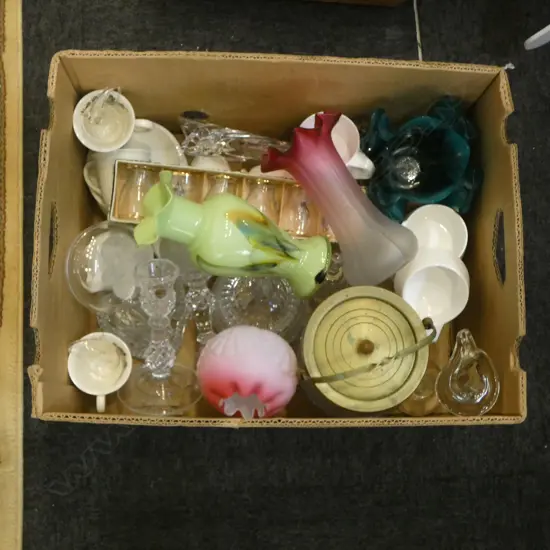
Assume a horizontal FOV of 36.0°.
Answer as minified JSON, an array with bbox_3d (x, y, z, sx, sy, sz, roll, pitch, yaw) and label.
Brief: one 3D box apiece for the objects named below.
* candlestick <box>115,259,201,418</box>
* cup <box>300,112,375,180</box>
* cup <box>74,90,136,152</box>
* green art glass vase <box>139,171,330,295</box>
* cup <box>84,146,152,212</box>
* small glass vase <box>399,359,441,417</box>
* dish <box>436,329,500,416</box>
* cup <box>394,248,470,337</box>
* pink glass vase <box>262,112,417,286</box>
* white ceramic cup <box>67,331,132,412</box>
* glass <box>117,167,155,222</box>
[{"bbox_3d":[-0.137,0.067,1.006,0.105,0.105,0.168,2,118,-1],"label":"candlestick"},{"bbox_3d":[0.075,-0.158,1.108,0.096,0.068,0.077,37,79,3],"label":"cup"},{"bbox_3d":[-0.206,-0.189,1.079,0.096,0.068,0.077,4,91,-8],"label":"cup"},{"bbox_3d":[-0.044,-0.043,0.940,0.213,0.089,0.089,19,79,-1],"label":"green art glass vase"},{"bbox_3d":[-0.198,-0.121,1.070,0.088,0.077,0.068,2,99,0],"label":"cup"},{"bbox_3d":[0.183,0.145,1.065,0.055,0.078,0.055,2,72,-3],"label":"small glass vase"},{"bbox_3d":[0.241,0.128,1.087,0.080,0.050,0.110,3,79,-3],"label":"dish"},{"bbox_3d":[0.195,0.022,1.040,0.080,0.068,0.099,7,110,2],"label":"cup"},{"bbox_3d":[0.075,-0.080,0.953,0.102,0.102,0.200,-37,102,-9],"label":"pink glass vase"},{"bbox_3d":[-0.213,0.122,1.052,0.077,0.068,0.096,-1,81,-5],"label":"white ceramic cup"},{"bbox_3d":[-0.165,-0.097,1.000,0.044,0.044,0.058,6,90,-3],"label":"glass"}]

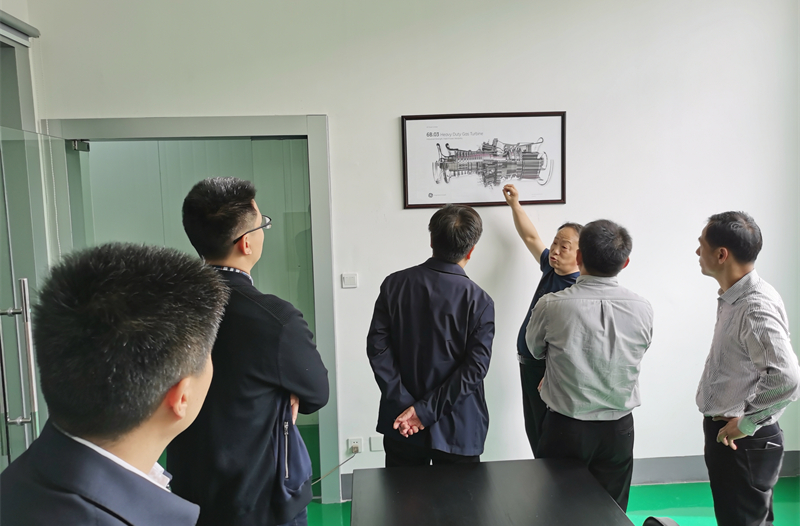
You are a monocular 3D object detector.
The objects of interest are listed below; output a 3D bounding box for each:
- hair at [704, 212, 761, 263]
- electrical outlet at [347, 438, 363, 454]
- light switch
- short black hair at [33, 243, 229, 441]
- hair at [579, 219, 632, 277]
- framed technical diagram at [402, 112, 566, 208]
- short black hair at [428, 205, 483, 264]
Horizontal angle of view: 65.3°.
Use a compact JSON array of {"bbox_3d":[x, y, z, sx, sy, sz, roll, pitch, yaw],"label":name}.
[{"bbox_3d":[1.238,-0.093,2.313,0.180,0.195,0.208,-6,8,-37],"label":"hair"},{"bbox_3d":[-0.267,1.092,3.719,0.086,0.086,0.015,-2,6,-3],"label":"electrical outlet"},{"bbox_3d":[-0.292,0.105,3.614,0.086,0.086,0.012,-2,6,-3],"label":"light switch"},{"bbox_3d":[-0.312,0.085,0.725,0.195,0.207,0.225,1,7,22],"label":"short black hair"},{"bbox_3d":[0.795,-0.055,2.410,0.190,0.212,0.210,-2,6,-5],"label":"hair"},{"bbox_3d":[0.485,-0.588,3.580,0.945,0.523,0.027,-2,6,-3],"label":"framed technical diagram"},{"bbox_3d":[0.221,-0.114,2.460,0.195,0.222,0.210,-1,6,5],"label":"short black hair"}]

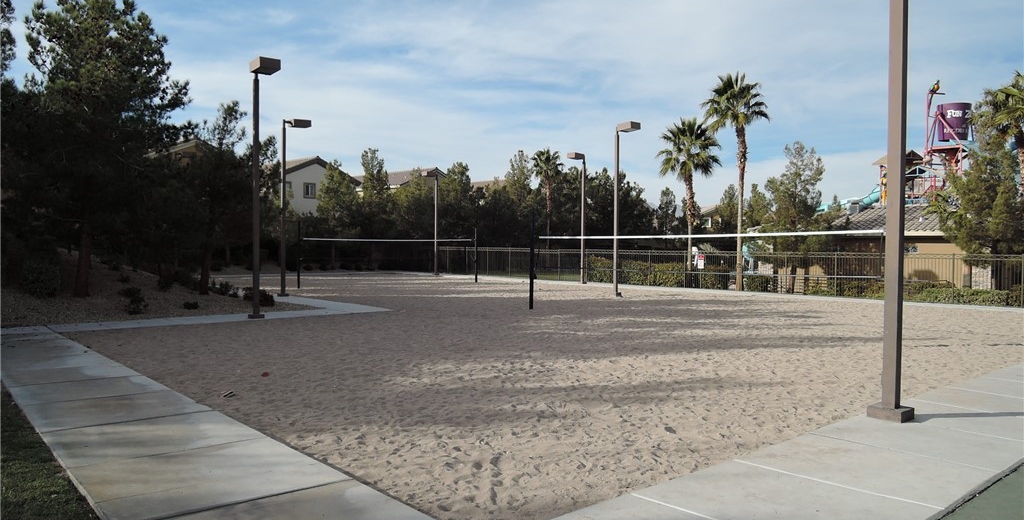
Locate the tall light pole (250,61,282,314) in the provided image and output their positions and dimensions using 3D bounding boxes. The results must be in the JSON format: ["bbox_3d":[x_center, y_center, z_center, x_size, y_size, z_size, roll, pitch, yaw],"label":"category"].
[{"bbox_3d":[-6.072,-1.676,17.272,0.510,6.196,1.040,-1,2,-40],"label":"tall light pole"}]

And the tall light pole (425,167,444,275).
[{"bbox_3d":[-4.814,-2.190,42.754,1.040,6.196,0.510,-1,2,-40],"label":"tall light pole"}]

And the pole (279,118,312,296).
[{"bbox_3d":[-8.236,-1.955,26.780,1.200,6.620,0.460,0,1,-42],"label":"pole"}]

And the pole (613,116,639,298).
[{"bbox_3d":[4.068,-1.773,25.517,0.510,6.196,1.040,-1,2,-40],"label":"pole"}]

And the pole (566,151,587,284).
[{"bbox_3d":[3.204,-1.952,33.950,1.040,6.196,0.510,-1,2,-40],"label":"pole"}]

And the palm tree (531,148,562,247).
[{"bbox_3d":[2.897,-4.162,57.940,2.600,10.040,2.600,1,1,0],"label":"palm tree"}]

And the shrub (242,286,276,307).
[{"bbox_3d":[-8.042,1.158,22.523,0.980,0.630,0.960,1,1,0],"label":"shrub"}]

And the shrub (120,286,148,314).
[{"bbox_3d":[-9.305,0.998,17.500,0.680,0.620,0.650,-1,2,-40],"label":"shrub"}]

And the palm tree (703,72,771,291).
[{"bbox_3d":[10.056,-3.521,31.946,3.000,9.880,3.000,1,1,0],"label":"palm tree"}]

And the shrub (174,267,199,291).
[{"bbox_3d":[-12.596,0.746,27.517,0.900,0.830,0.880,1,1,0],"label":"shrub"}]

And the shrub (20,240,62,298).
[{"bbox_3d":[-13.657,0.276,20.609,1.100,1.680,1.080,1,1,0],"label":"shrub"}]

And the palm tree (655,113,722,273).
[{"bbox_3d":[8.403,-2.788,33.417,3.000,7.964,3.000,-1,2,-40],"label":"palm tree"}]

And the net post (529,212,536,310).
[{"bbox_3d":[0.580,0.036,20.010,0.130,2.755,0.200,-1,2,-40],"label":"net post"}]

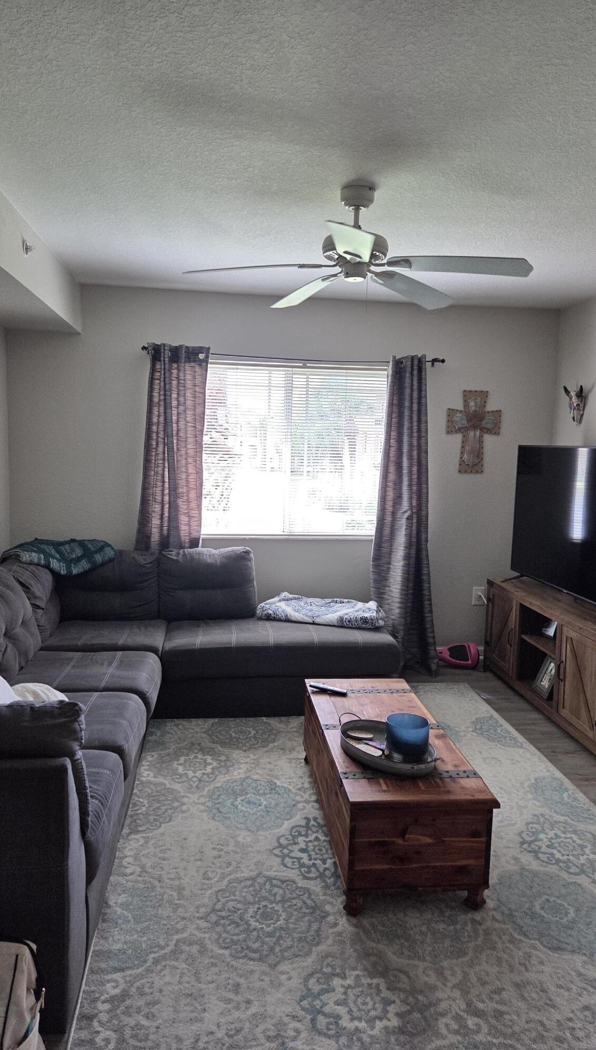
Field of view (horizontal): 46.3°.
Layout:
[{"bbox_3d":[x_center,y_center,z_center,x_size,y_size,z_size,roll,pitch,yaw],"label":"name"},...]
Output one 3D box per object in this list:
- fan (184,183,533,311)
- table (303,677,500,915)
[{"bbox_3d":[0.203,-1.087,2.630,1.270,0.350,1.250,1,7,-7],"label":"fan"},{"bbox_3d":[0.337,1.006,2.821,0.489,0.385,1.168,1,7,-7],"label":"table"}]

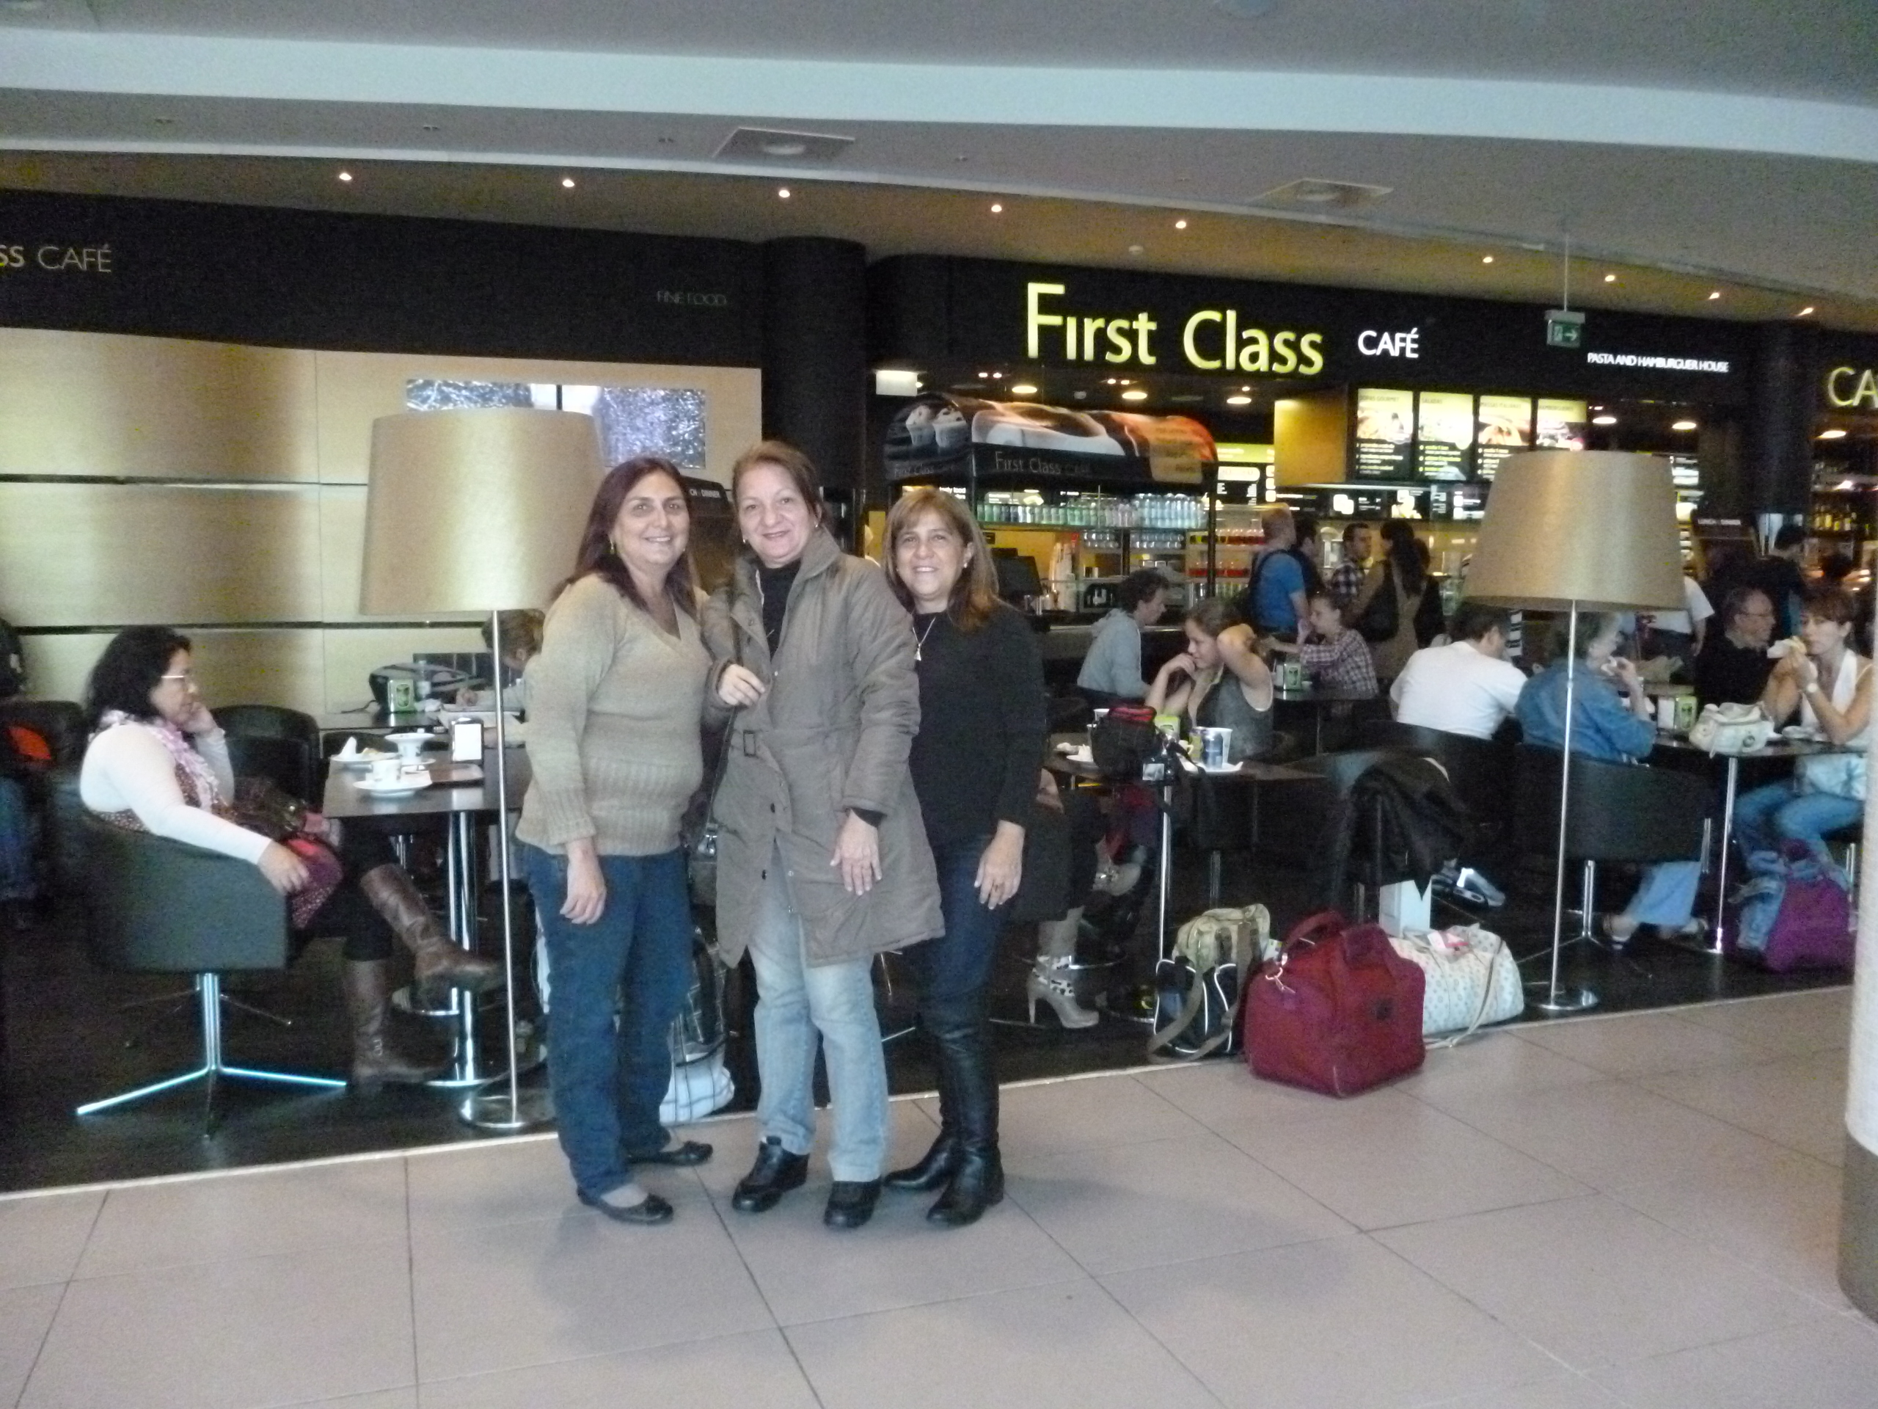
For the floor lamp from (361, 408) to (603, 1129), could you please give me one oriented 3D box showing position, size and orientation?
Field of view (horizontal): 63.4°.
[{"bbox_3d":[-1.053,0.154,3.687,0.660,1.710,0.660,0,5,0],"label":"floor lamp"}]

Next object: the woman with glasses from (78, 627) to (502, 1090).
[{"bbox_3d":[-1.657,0.386,3.952,1.030,1.220,0.540,-1,5,-14],"label":"woman with glasses"}]

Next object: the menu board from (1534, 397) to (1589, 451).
[{"bbox_3d":[4.597,-1.936,11.200,0.480,0.660,0.070,-1,5,-20],"label":"menu board"}]

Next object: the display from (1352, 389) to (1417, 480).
[{"bbox_3d":[3.595,-2.189,12.339,0.586,0.716,0.080,-1,5,-20],"label":"display"}]

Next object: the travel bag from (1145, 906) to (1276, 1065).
[{"bbox_3d":[0.784,0.775,4.324,0.320,0.380,0.240,1,5,10],"label":"travel bag"}]

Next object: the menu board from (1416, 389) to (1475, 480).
[{"bbox_3d":[4.149,-2.210,12.538,0.576,0.710,0.080,-1,5,-20],"label":"menu board"}]

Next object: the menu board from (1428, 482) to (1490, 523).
[{"bbox_3d":[4.451,-1.777,13.000,0.630,0.420,0.080,-1,5,-20],"label":"menu board"}]

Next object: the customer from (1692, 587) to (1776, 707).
[{"bbox_3d":[3.140,0.193,6.065,0.520,1.270,0.800,4,6,35],"label":"customer"}]

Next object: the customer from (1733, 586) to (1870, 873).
[{"bbox_3d":[3.316,0.223,5.738,0.770,1.290,0.500,-1,5,-20],"label":"customer"}]

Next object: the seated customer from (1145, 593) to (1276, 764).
[{"bbox_3d":[0.971,0.158,5.730,0.800,1.270,0.540,-1,5,-20],"label":"seated customer"}]

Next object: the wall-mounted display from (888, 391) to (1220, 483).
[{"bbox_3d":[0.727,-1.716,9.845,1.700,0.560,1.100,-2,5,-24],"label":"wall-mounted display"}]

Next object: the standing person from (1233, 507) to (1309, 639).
[{"bbox_3d":[1.890,-0.267,8.608,0.380,1.720,0.480,-3,6,-35],"label":"standing person"}]

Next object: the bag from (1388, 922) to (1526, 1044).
[{"bbox_3d":[1.464,0.799,4.567,0.460,0.300,0.270,-1,5,-20],"label":"bag"}]

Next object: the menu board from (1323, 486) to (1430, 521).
[{"bbox_3d":[3.314,-1.524,11.514,0.950,0.250,0.060,-1,5,-19],"label":"menu board"}]

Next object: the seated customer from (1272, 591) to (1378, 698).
[{"bbox_3d":[2.003,0.054,7.878,0.670,1.270,0.460,-1,5,-20],"label":"seated customer"}]

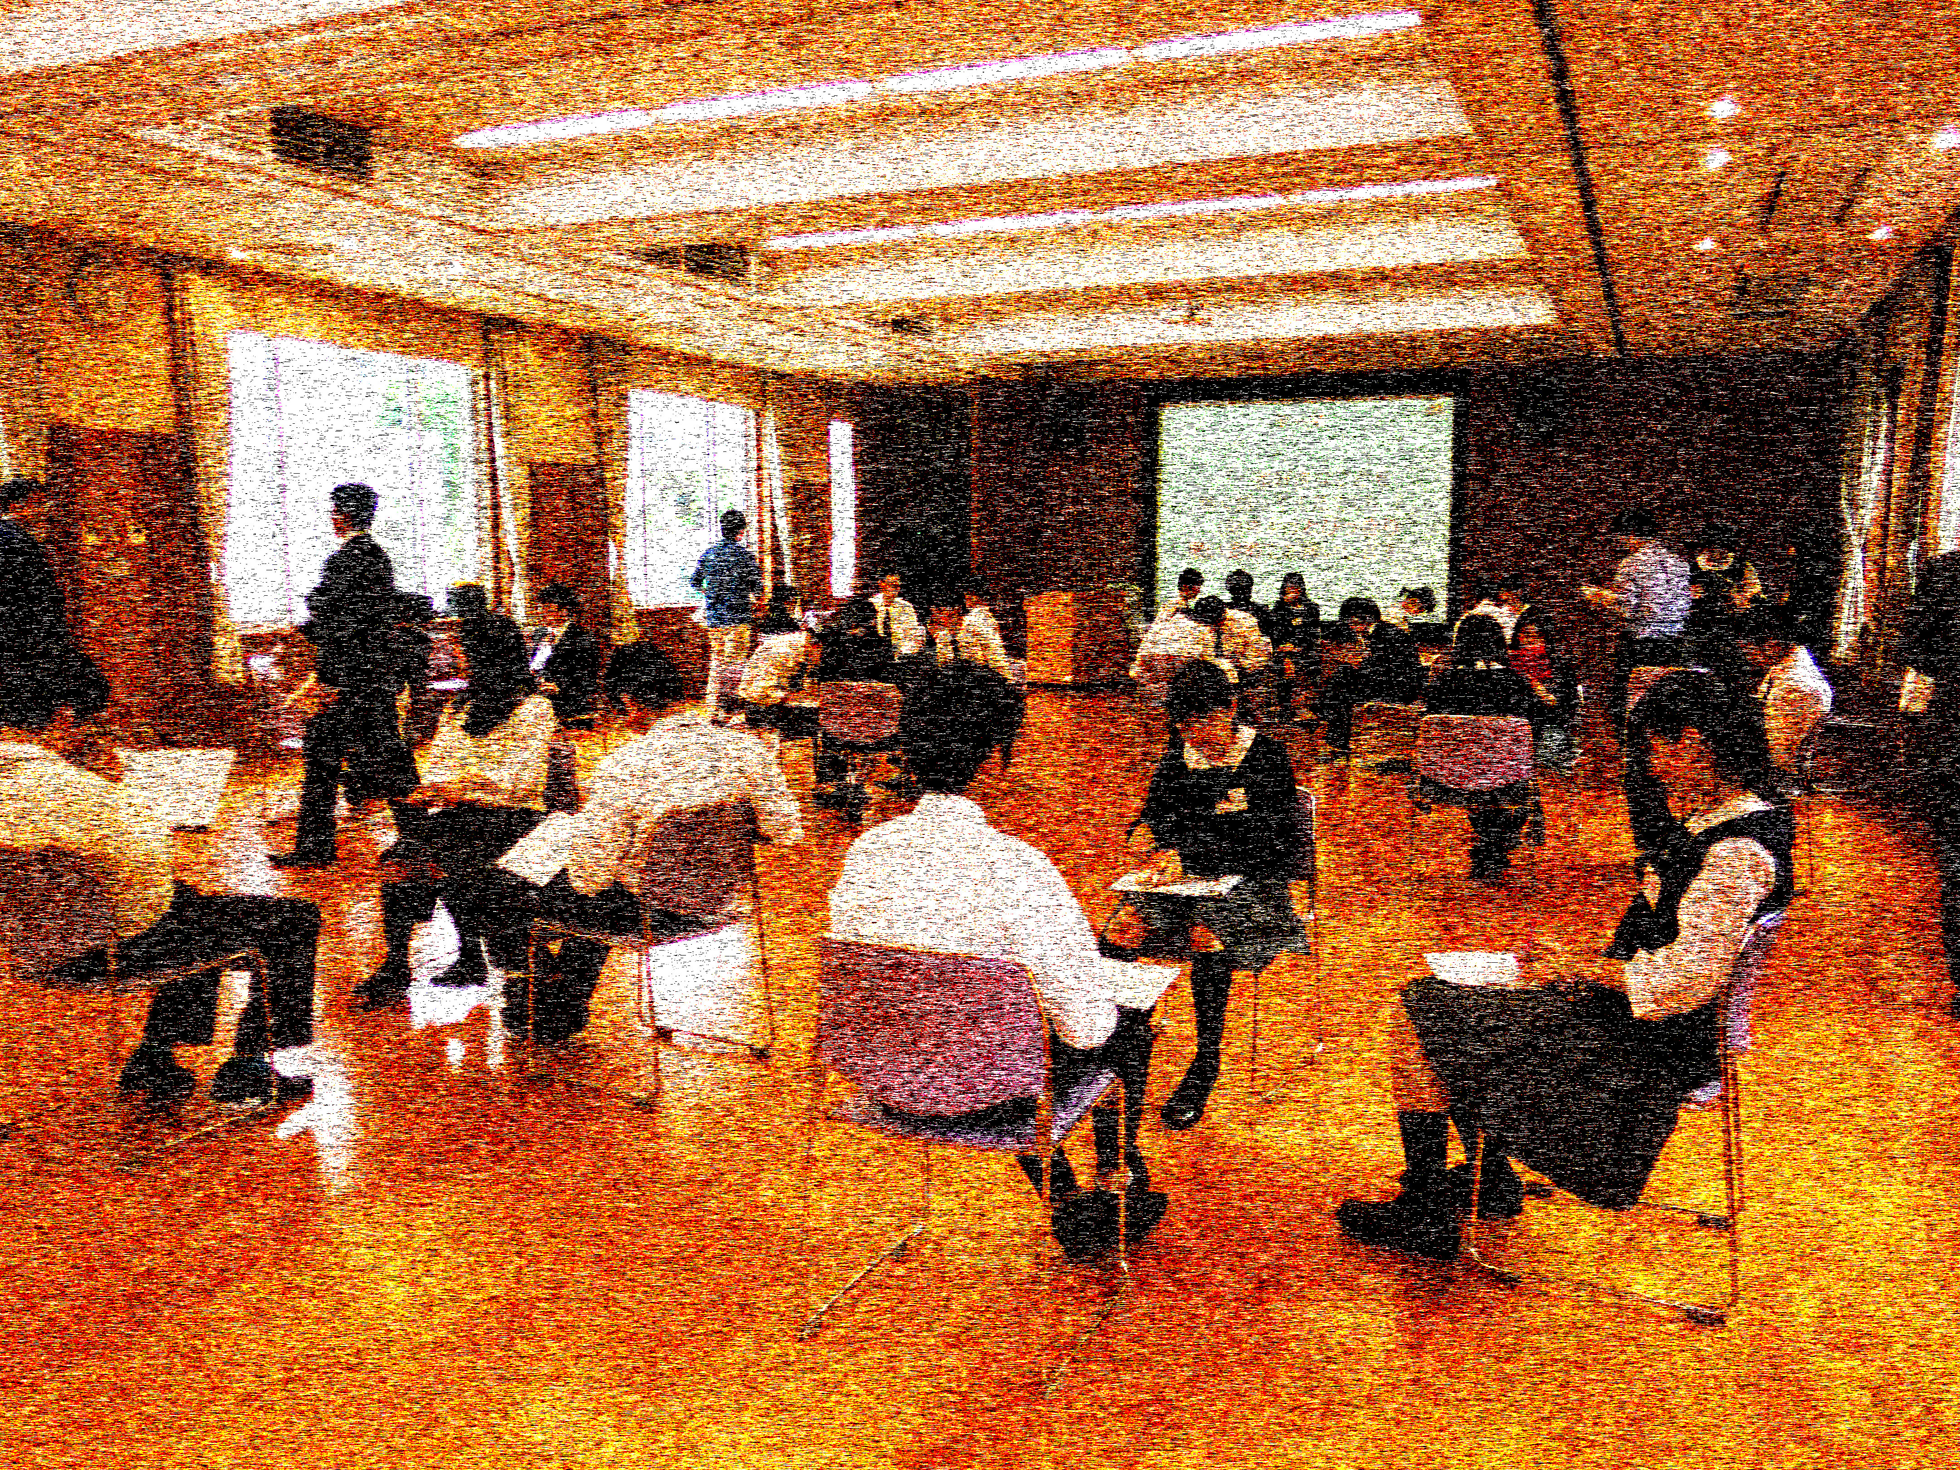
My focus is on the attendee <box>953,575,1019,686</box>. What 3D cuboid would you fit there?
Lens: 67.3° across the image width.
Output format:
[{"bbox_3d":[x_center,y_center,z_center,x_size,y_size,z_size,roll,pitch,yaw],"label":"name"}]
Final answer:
[{"bbox_3d":[-0.059,-0.473,10.400,0.780,1.290,0.470,2,7,8],"label":"attendee"}]

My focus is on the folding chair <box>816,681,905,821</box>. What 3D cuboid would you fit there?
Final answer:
[{"bbox_3d":[-0.641,0.080,7.779,0.480,0.780,0.530,0,8,-5],"label":"folding chair"}]

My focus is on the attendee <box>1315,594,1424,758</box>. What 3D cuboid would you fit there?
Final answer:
[{"bbox_3d":[2.716,-0.373,10.300,0.760,1.200,0.460,4,8,25],"label":"attendee"}]

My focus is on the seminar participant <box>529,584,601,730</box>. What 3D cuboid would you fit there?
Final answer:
[{"bbox_3d":[-2.503,-0.291,8.800,0.480,1.250,0.760,7,9,40],"label":"seminar participant"}]

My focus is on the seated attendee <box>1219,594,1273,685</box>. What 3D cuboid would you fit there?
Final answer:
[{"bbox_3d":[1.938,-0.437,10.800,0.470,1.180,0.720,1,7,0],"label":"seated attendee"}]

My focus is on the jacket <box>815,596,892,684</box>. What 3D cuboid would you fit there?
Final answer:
[{"bbox_3d":[-0.649,-0.369,7.850,0.460,0.600,0.320,2,7,11],"label":"jacket"}]

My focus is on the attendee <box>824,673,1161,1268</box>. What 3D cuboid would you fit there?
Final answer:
[{"bbox_3d":[0.075,0.491,2.991,0.530,1.240,0.740,4,8,23],"label":"attendee"}]

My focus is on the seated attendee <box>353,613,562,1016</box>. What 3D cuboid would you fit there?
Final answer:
[{"bbox_3d":[-1.792,0.213,5.024,0.760,1.220,0.500,-6,10,-41],"label":"seated attendee"}]

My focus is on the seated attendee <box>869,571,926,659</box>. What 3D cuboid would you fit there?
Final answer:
[{"bbox_3d":[-0.635,-0.506,10.324,0.500,1.270,0.800,6,9,33],"label":"seated attendee"}]

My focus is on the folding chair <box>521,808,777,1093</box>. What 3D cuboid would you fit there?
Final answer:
[{"bbox_3d":[-0.924,0.558,4.135,0.535,0.775,0.510,4,8,25],"label":"folding chair"}]

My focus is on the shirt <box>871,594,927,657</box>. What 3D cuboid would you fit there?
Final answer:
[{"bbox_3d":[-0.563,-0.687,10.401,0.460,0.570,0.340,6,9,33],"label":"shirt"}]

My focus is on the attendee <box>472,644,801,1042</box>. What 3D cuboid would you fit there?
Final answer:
[{"bbox_3d":[-1.013,0.342,4.183,0.800,1.200,0.570,4,8,25],"label":"attendee"}]

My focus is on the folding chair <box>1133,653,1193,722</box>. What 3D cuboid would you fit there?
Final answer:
[{"bbox_3d":[1.262,-0.158,9.702,0.480,0.780,0.530,2,8,14],"label":"folding chair"}]

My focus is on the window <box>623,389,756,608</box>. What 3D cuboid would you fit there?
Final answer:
[{"bbox_3d":[-2.812,-2.269,14.554,0.080,2.005,2.100,4,8,25],"label":"window"}]

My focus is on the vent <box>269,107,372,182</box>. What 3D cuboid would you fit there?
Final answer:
[{"bbox_3d":[-3.369,-3.041,7.540,0.050,0.275,0.590,4,8,25],"label":"vent"}]

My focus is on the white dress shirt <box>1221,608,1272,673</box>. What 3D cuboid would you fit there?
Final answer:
[{"bbox_3d":[1.896,-0.643,10.404,0.340,0.570,0.450,-6,10,-40],"label":"white dress shirt"}]

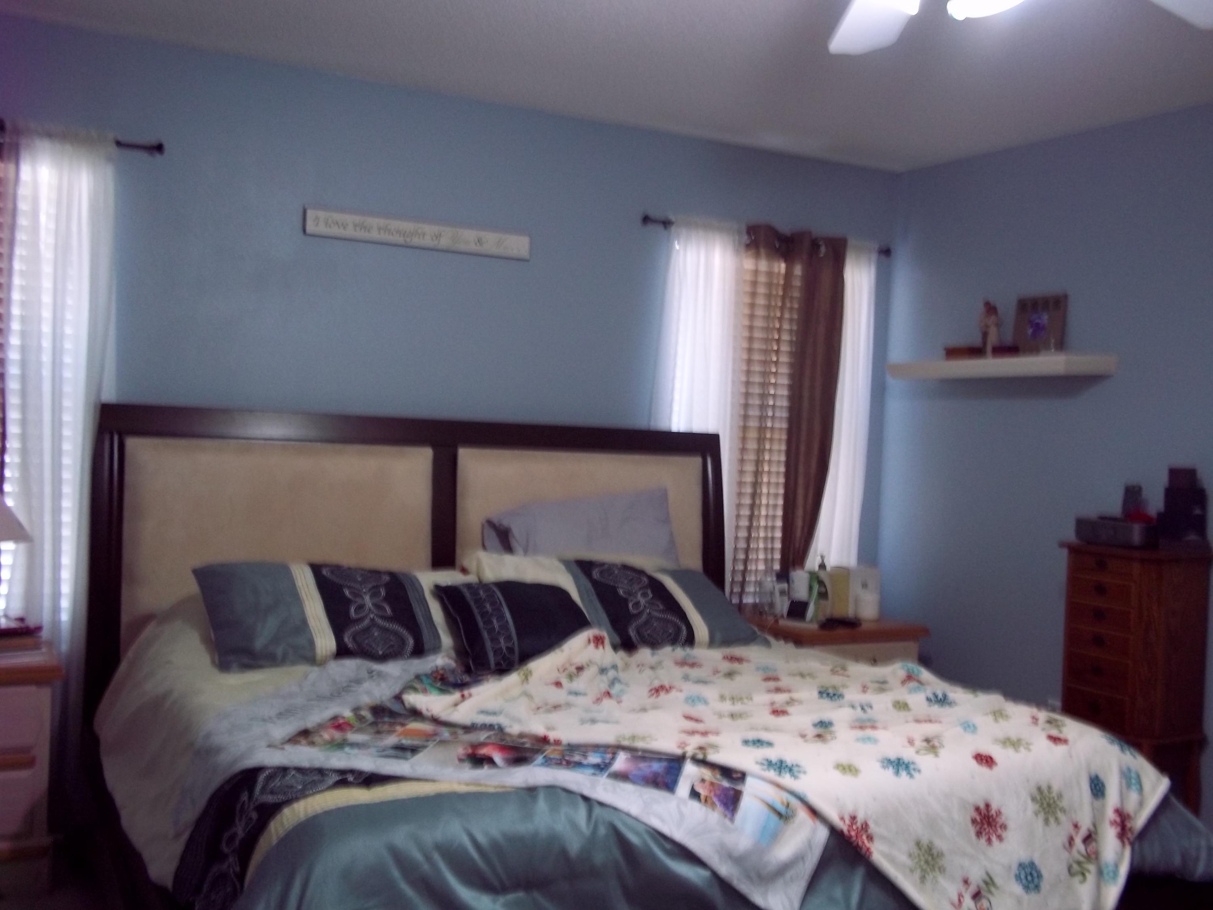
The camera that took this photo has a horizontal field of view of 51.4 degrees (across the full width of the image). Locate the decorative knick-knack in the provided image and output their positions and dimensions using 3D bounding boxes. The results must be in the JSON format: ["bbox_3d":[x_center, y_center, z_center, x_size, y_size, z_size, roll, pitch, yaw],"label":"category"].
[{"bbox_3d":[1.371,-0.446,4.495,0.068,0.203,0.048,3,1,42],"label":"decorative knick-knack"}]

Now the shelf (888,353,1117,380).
[{"bbox_3d":[1.405,-0.311,4.567,0.246,0.062,0.866,-1,3,-28],"label":"shelf"}]

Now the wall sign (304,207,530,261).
[{"bbox_3d":[-0.627,-0.741,4.272,0.790,0.087,0.030,2,1,-28],"label":"wall sign"}]

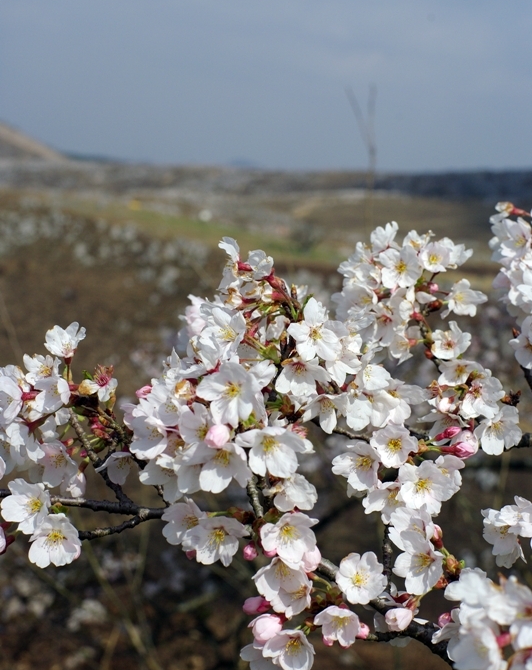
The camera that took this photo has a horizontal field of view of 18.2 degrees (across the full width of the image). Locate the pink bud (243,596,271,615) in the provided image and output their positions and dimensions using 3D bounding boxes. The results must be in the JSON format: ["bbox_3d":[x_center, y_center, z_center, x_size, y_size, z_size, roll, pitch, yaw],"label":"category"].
[{"bbox_3d":[-0.006,0.187,1.150,0.021,0.013,0.013,-9,0,-15],"label":"pink bud"}]

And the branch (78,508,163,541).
[{"bbox_3d":[-0.087,0.114,1.000,0.053,0.011,0.012,-16,0,0],"label":"branch"}]

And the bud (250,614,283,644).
[{"bbox_3d":[0.000,0.201,1.140,0.022,0.019,0.019,-45,0,-29],"label":"bud"}]

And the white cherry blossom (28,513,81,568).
[{"bbox_3d":[-0.127,0.123,1.000,0.032,0.032,0.016,-1,13,-7],"label":"white cherry blossom"}]

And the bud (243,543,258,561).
[{"bbox_3d":[-0.009,0.131,1.000,0.009,0.011,0.009,15,-9,0],"label":"bud"}]

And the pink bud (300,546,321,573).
[{"bbox_3d":[0.026,0.135,1.000,0.013,0.017,0.013,-6,12,0],"label":"pink bud"}]

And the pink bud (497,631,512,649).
[{"bbox_3d":[0.144,0.183,1.000,0.014,0.009,0.009,-25,0,18],"label":"pink bud"}]

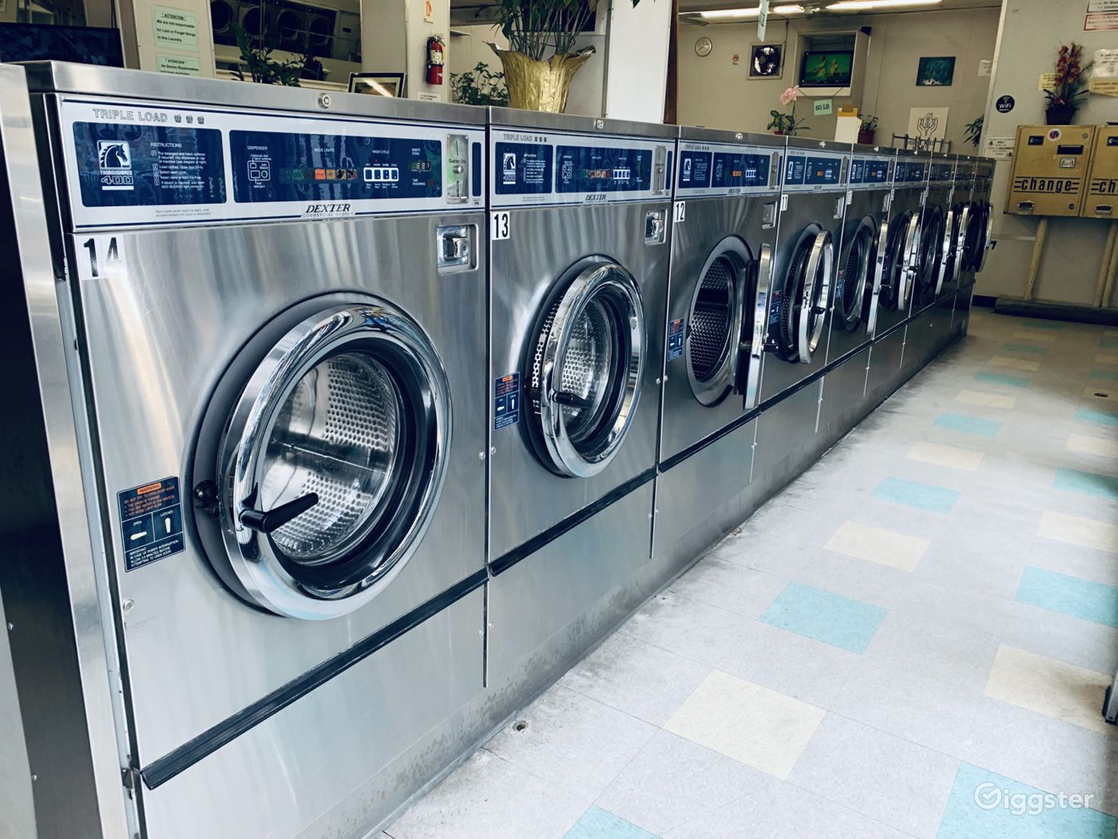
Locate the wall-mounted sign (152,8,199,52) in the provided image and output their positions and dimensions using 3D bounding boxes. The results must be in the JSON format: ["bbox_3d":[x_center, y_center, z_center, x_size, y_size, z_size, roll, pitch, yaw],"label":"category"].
[{"bbox_3d":[-2.245,-2.289,4.924,0.008,0.219,0.279,12,20,32],"label":"wall-mounted sign"}]

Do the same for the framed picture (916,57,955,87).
[{"bbox_3d":[4.363,-4.024,9.722,0.385,0.312,0.020,12,20,32],"label":"framed picture"}]

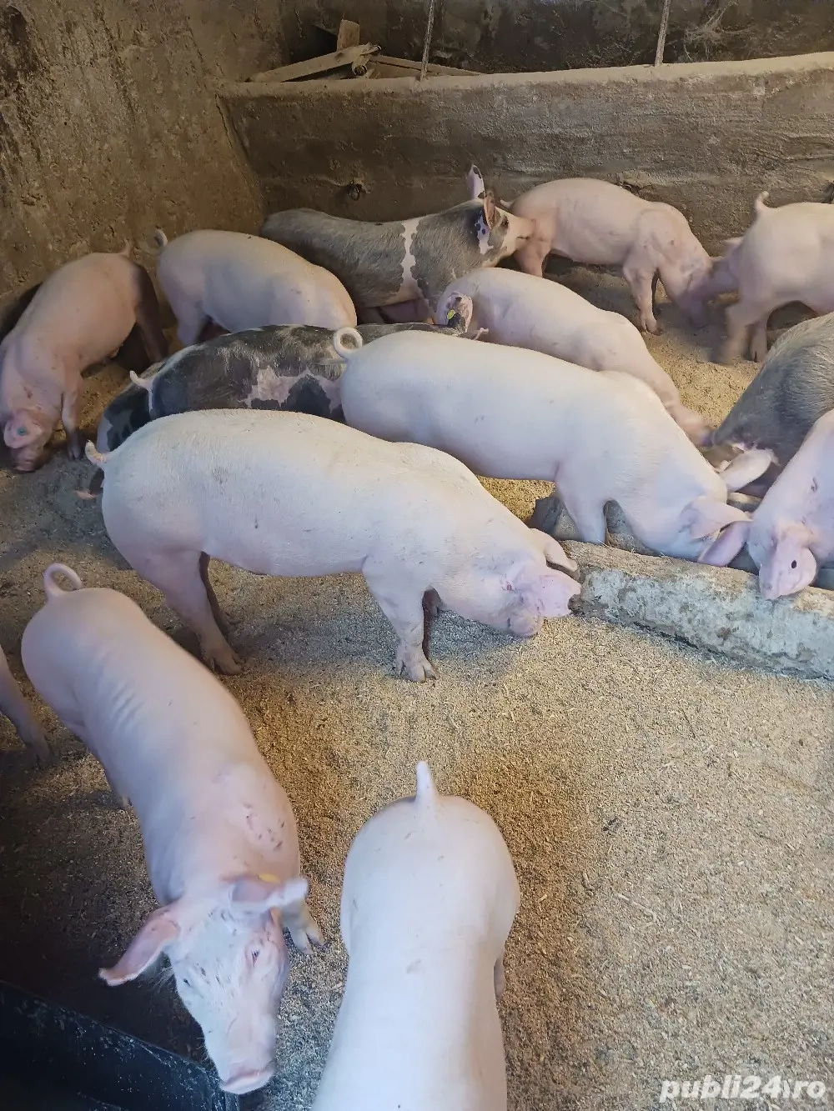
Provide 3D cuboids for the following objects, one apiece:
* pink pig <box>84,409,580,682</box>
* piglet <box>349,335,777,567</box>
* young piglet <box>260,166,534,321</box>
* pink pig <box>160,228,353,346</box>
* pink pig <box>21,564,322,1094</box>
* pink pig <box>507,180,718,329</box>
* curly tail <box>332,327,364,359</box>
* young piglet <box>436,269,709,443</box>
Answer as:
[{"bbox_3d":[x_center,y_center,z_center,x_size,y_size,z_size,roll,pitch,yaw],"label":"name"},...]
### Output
[{"bbox_3d":[-0.213,-0.028,2.227,1.201,0.591,0.349,3,35,5],"label":"pink pig"},{"bbox_3d":[0.368,-0.321,2.637,1.259,0.601,0.358,15,38,21],"label":"piglet"},{"bbox_3d":[-0.107,-1.402,4.080,1.230,0.717,0.349,0,35,0],"label":"young piglet"},{"bbox_3d":[-0.639,-0.980,3.595,1.104,0.581,0.339,23,41,29],"label":"pink pig"},{"bbox_3d":[-0.465,0.455,1.572,0.368,0.552,0.998,-21,40,-27],"label":"pink pig"},{"bbox_3d":[0.949,-1.484,4.306,1.046,0.591,0.329,15,38,21],"label":"pink pig"},{"bbox_3d":[-0.208,-0.669,2.712,0.087,0.097,0.058,15,38,21],"label":"curly tail"},{"bbox_3d":[0.542,-0.687,3.185,1.075,0.572,0.339,18,39,24],"label":"young piglet"}]

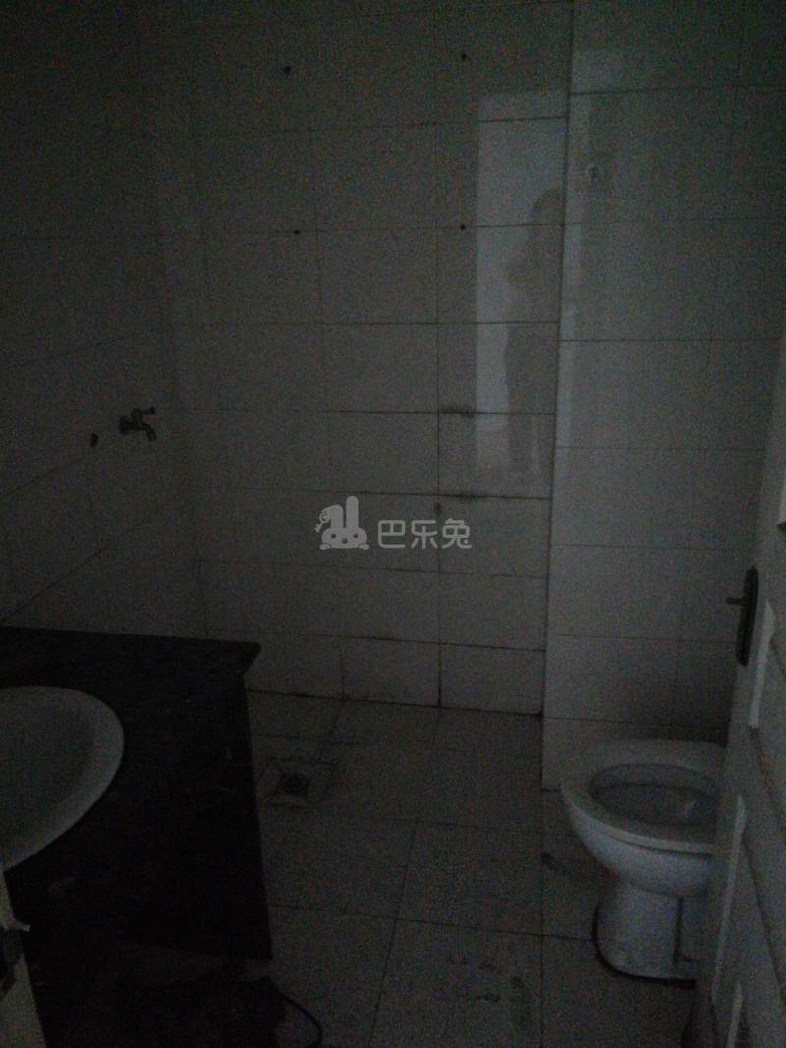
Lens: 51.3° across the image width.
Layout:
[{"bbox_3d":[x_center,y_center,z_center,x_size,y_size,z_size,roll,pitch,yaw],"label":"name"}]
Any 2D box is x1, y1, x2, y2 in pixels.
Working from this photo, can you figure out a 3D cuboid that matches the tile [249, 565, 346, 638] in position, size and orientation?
[{"bbox_3d":[-0.340,0.250,2.674,0.330,0.250,0.010,2,20,10],"label":"tile"}]

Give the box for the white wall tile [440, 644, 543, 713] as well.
[{"bbox_3d":[0.318,0.496,2.634,0.330,0.230,0.010,2,20,9],"label":"white wall tile"}]

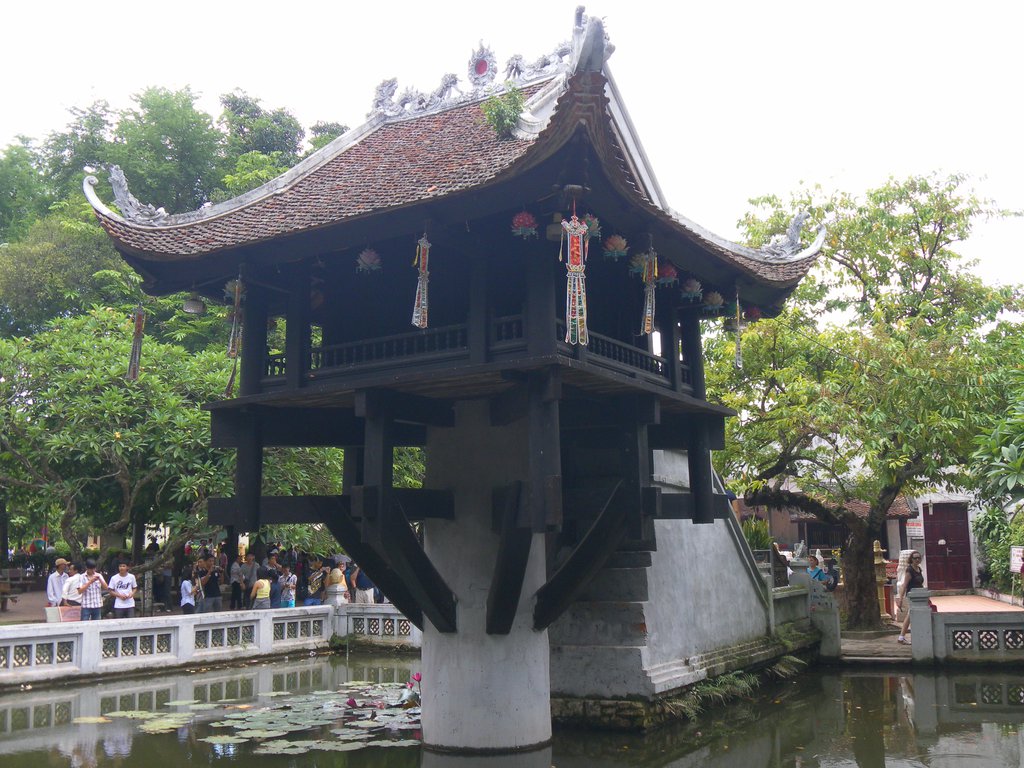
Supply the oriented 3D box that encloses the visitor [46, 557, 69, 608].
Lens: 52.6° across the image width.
[{"bbox_3d":[-7.383,3.682,16.842,0.330,1.680,0.470,-9,-13,39],"label":"visitor"}]

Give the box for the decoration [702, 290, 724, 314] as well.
[{"bbox_3d":[1.988,-0.804,10.218,0.210,0.200,0.210,-1,-9,0],"label":"decoration"}]

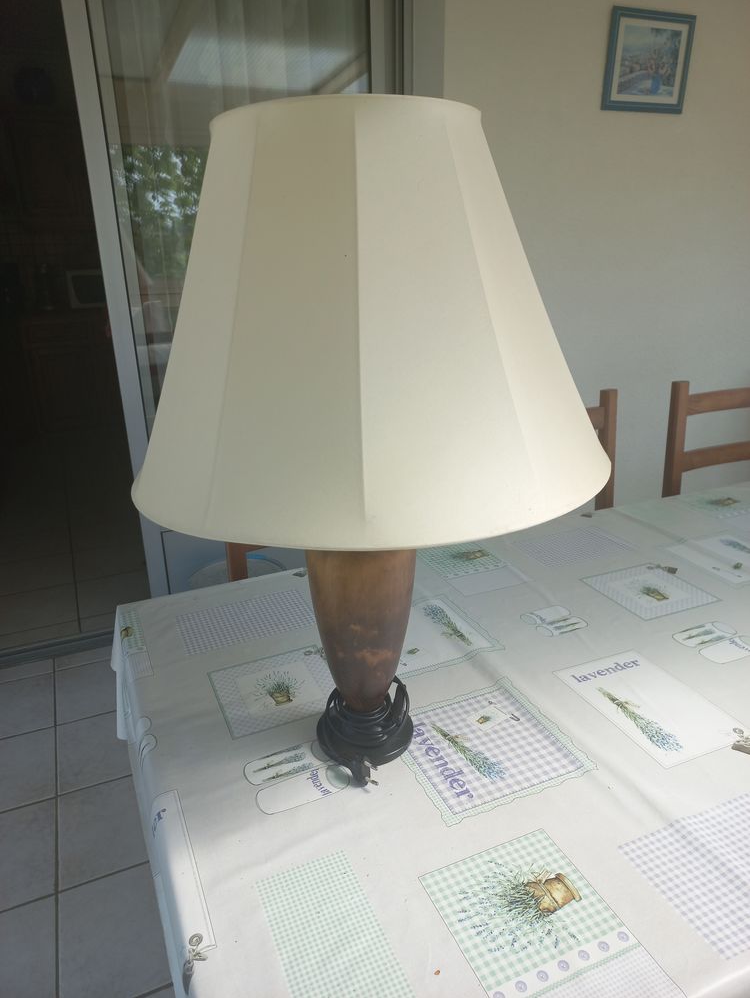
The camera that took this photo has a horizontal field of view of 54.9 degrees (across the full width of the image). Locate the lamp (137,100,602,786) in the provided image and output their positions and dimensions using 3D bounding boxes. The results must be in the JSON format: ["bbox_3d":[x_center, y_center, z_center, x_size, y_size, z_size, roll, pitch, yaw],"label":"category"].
[{"bbox_3d":[-0.010,-0.024,0.691,0.434,0.604,0.434,-10,21,-21],"label":"lamp"}]

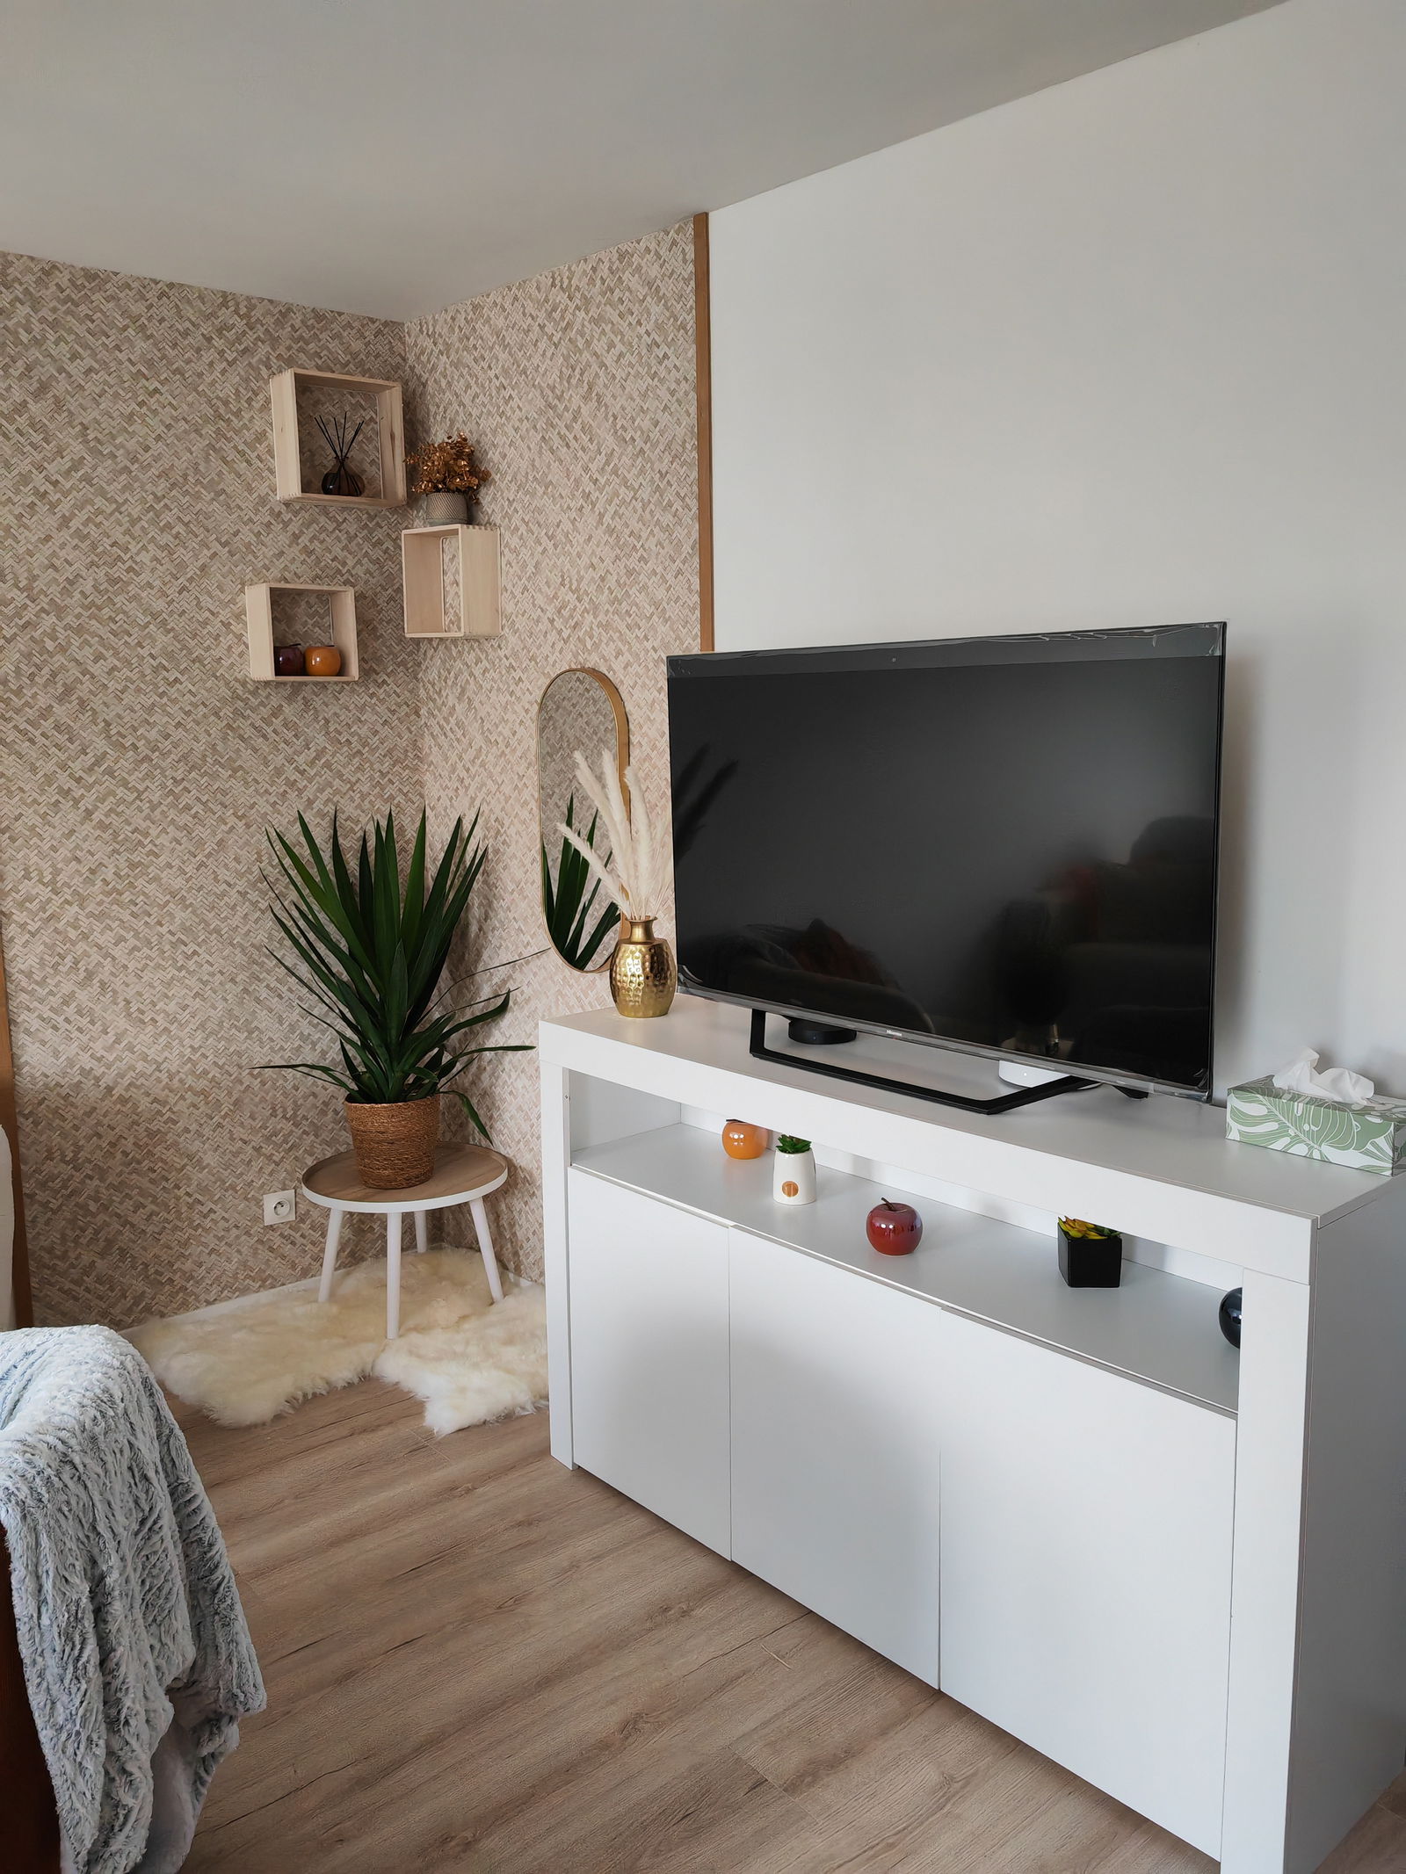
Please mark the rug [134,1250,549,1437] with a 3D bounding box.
[{"bbox_3d":[-0.755,0.965,3.490,0.930,0.080,1.040,-9,13,-42],"label":"rug"}]

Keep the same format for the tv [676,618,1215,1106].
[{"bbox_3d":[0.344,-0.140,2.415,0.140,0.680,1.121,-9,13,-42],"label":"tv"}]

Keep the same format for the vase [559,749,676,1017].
[{"bbox_3d":[-0.160,-0.105,2.869,0.230,0.530,0.240,-1,9,-3],"label":"vase"}]

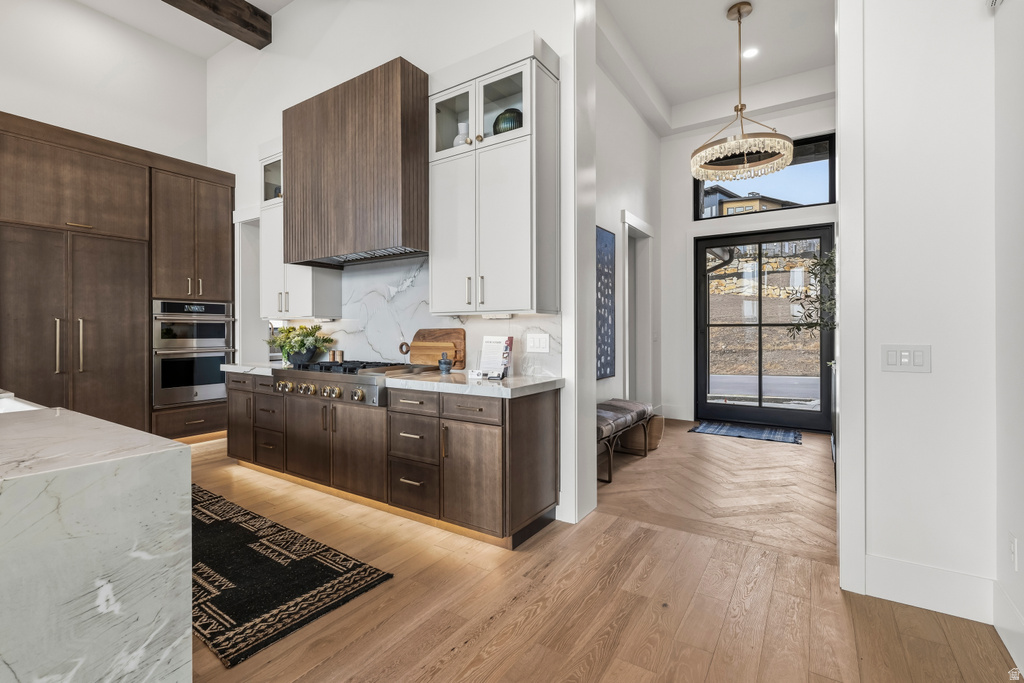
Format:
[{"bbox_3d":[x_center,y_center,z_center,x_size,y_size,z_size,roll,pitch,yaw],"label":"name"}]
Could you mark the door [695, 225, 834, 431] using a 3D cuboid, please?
[{"bbox_3d":[3.134,-0.155,5.768,1.528,2.470,0.110,1,2,33],"label":"door"}]

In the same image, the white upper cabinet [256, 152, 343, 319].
[{"bbox_3d":[-1.964,-0.950,4.200,0.790,1.482,0.333,1,2,33],"label":"white upper cabinet"}]

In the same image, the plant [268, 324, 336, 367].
[{"bbox_3d":[-1.909,0.035,4.073,0.470,0.365,0.390,1,2,33],"label":"plant"}]

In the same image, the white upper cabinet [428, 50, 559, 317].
[{"bbox_3d":[-0.127,-0.922,2.995,0.813,1.492,0.343,1,2,33],"label":"white upper cabinet"}]

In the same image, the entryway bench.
[{"bbox_3d":[0.869,0.883,4.077,0.415,0.485,1.500,1,2,33],"label":"entryway bench"}]

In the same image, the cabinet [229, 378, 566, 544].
[{"bbox_3d":[-1.125,0.713,3.522,3.020,0.860,0.618,1,2,33],"label":"cabinet"}]

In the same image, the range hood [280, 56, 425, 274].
[{"bbox_3d":[-1.116,-1.227,3.509,1.338,1.207,0.552,1,2,33],"label":"range hood"}]

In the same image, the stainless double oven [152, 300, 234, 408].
[{"bbox_3d":[-3.576,0.124,5.006,0.600,1.093,0.755,1,2,33],"label":"stainless double oven"}]

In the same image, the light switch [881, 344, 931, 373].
[{"bbox_3d":[1.732,0.076,2.001,0.167,0.119,0.015,1,2,33],"label":"light switch"}]

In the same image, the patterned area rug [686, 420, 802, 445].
[{"bbox_3d":[2.802,1.083,5.460,1.145,0.011,0.700,1,2,33],"label":"patterned area rug"}]

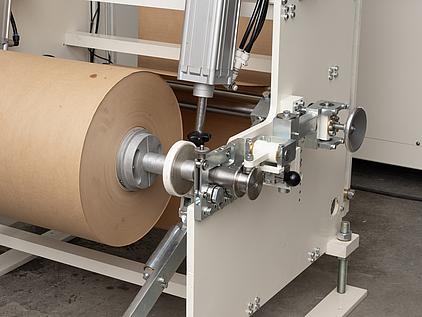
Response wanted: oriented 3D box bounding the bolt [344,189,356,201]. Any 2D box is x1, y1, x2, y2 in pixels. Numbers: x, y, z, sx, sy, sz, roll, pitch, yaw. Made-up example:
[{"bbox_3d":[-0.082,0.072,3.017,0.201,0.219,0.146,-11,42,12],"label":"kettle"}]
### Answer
[{"bbox_3d":[0.512,0.135,3.236,0.034,0.031,0.031,11,21,30],"label":"bolt"}]

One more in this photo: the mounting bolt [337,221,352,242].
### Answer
[{"bbox_3d":[0.481,0.260,3.168,0.053,0.064,0.053,11,21,30],"label":"mounting bolt"}]

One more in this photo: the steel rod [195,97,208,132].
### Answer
[{"bbox_3d":[-0.025,-0.116,2.369,0.024,0.106,0.024,5,10,-1],"label":"steel rod"}]

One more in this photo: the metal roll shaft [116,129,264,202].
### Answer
[{"bbox_3d":[-0.056,0.035,2.348,0.401,0.178,0.178,11,21,30],"label":"metal roll shaft"}]

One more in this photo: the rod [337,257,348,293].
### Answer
[{"bbox_3d":[0.480,0.418,3.218,0.031,0.161,0.031,0,18,0],"label":"rod"}]

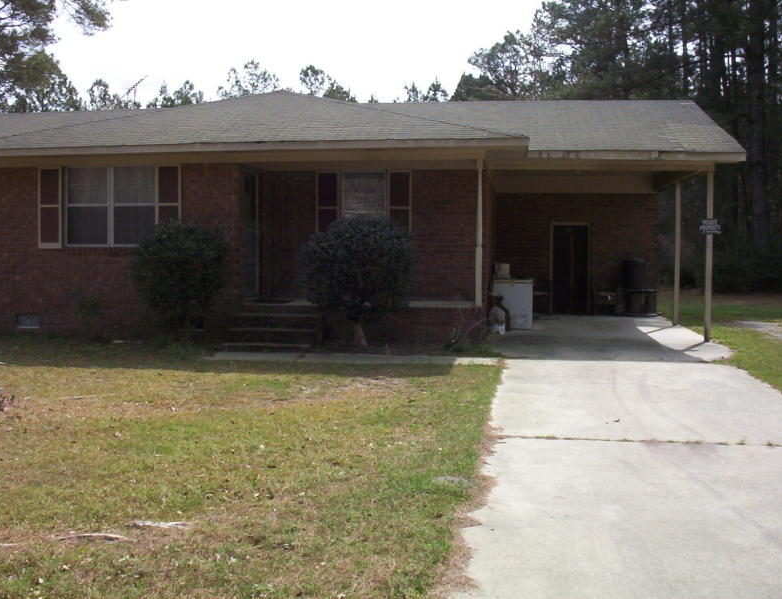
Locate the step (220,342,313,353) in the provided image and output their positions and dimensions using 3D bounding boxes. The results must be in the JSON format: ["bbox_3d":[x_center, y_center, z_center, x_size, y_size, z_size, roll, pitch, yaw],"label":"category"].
[{"bbox_3d":[-1.856,0.720,13.516,1.340,0.115,0.340,1,3,8],"label":"step"}]

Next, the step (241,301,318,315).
[{"bbox_3d":[-1.729,0.123,14.459,1.300,0.165,0.370,1,3,8],"label":"step"}]

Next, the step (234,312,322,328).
[{"bbox_3d":[-1.749,0.315,14.134,1.380,0.210,0.360,1,3,8],"label":"step"}]

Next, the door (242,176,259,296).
[{"bbox_3d":[-2.343,-1.060,14.900,0.090,2.080,0.940,1,3,8],"label":"door"}]

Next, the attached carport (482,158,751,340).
[{"bbox_3d":[4.028,-0.981,17.470,4.020,3.050,5.800,1,3,8],"label":"attached carport"}]

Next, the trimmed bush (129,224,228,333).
[{"bbox_3d":[-3.252,-0.286,13.735,1.464,1.810,1.440,1,3,8],"label":"trimmed bush"}]

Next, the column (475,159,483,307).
[{"bbox_3d":[1.355,-1.012,13.813,0.095,2.265,0.095,1,3,8],"label":"column"}]

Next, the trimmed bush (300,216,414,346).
[{"bbox_3d":[-0.500,-0.225,13.177,1.642,1.930,1.600,1,3,8],"label":"trimmed bush"}]

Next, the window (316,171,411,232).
[{"bbox_3d":[-0.478,-1.554,15.373,1.630,1.320,0.100,1,3,8],"label":"window"}]

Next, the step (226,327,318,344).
[{"bbox_3d":[-1.803,0.542,13.827,1.410,0.205,0.350,1,3,8],"label":"step"}]

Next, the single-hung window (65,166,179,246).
[{"bbox_3d":[-4.402,-1.518,14.613,1.970,1.300,0.100,1,3,8],"label":"single-hung window"}]

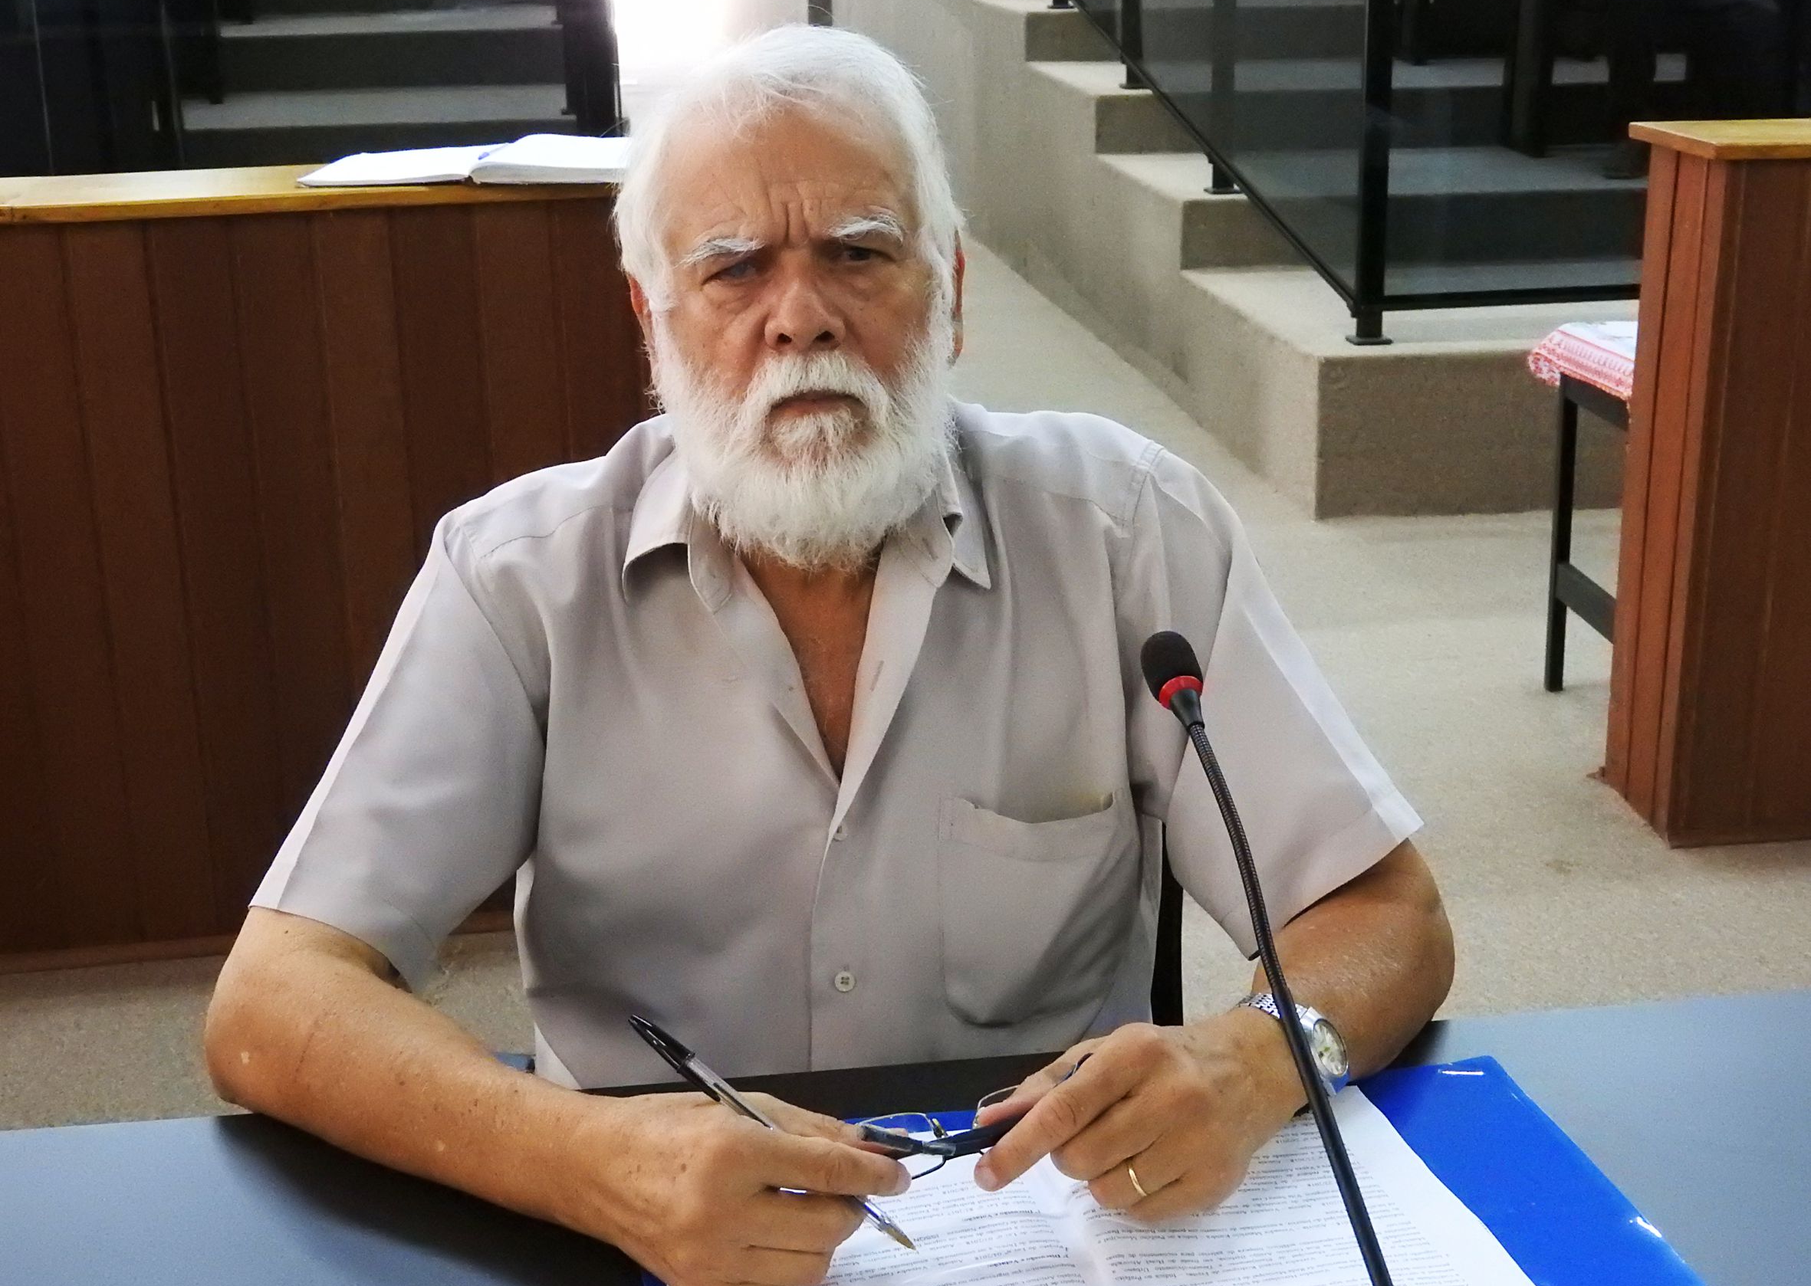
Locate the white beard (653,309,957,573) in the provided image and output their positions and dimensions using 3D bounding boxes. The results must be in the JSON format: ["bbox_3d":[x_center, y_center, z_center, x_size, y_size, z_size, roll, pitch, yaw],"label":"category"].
[{"bbox_3d":[-0.054,-0.102,1.387,0.160,0.138,0.115,-4,11,-4],"label":"white beard"}]

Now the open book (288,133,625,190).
[{"bbox_3d":[-0.518,-0.608,3.268,0.410,0.030,0.280,-1,18,0],"label":"open book"}]

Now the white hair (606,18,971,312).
[{"bbox_3d":[-0.065,-0.250,1.460,0.188,0.180,0.195,-4,11,-4],"label":"white hair"}]

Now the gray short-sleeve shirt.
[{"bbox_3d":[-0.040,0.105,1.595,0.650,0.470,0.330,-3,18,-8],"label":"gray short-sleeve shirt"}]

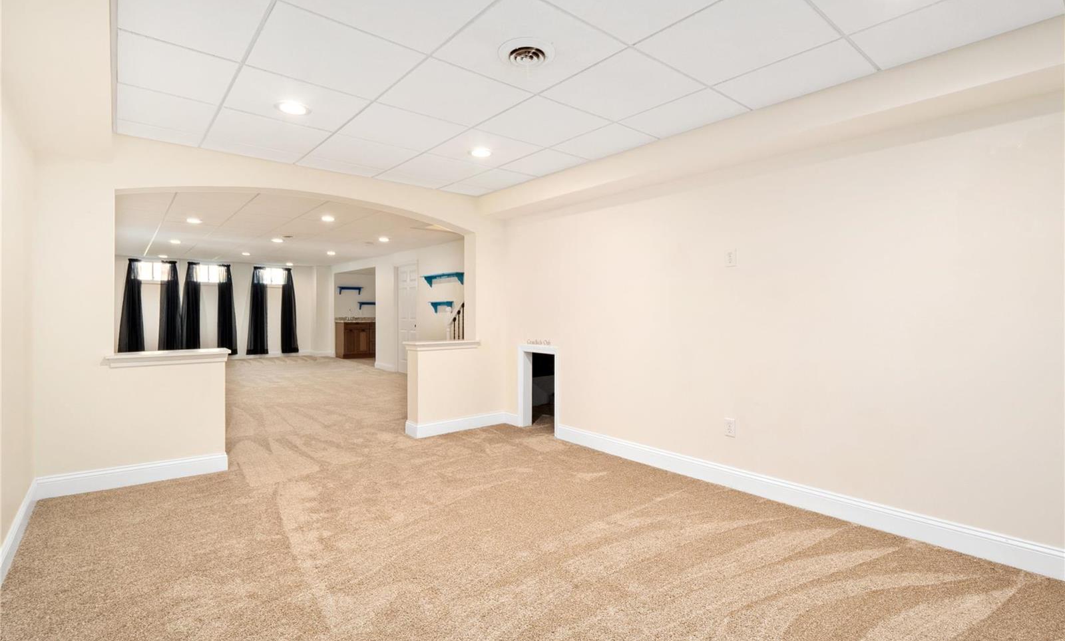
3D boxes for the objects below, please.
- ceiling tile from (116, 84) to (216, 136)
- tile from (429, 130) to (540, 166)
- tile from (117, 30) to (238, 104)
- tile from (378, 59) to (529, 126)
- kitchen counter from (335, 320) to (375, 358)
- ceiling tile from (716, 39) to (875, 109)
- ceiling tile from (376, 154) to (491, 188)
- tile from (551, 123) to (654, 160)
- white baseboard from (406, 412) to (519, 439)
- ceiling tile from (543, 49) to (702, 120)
[{"bbox_3d":[-2.082,-1.194,2.712,0.434,0.020,0.604,-2,3,-40],"label":"ceiling tile"},{"bbox_3d":[-0.344,-1.226,3.379,0.606,0.020,0.604,-2,3,-40],"label":"tile"},{"bbox_3d":[-1.685,-1.177,2.244,0.434,0.020,0.604,-2,3,-40],"label":"tile"},{"bbox_3d":[-0.412,-1.184,2.501,0.600,0.020,0.600,-1,2,-40],"label":"tile"},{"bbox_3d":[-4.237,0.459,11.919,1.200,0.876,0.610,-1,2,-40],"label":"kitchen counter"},{"bbox_3d":[1.256,-1.190,2.319,0.447,0.020,0.604,-2,3,-40],"label":"ceiling tile"},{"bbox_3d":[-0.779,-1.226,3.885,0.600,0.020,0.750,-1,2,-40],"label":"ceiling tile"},{"bbox_3d":[0.461,-1.224,3.256,0.447,0.020,0.604,-2,3,-40],"label":"tile"},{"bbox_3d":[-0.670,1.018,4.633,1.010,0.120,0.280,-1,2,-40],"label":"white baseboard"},{"bbox_3d":[0.450,-1.192,2.442,0.606,0.020,0.604,-2,3,-40],"label":"ceiling tile"}]

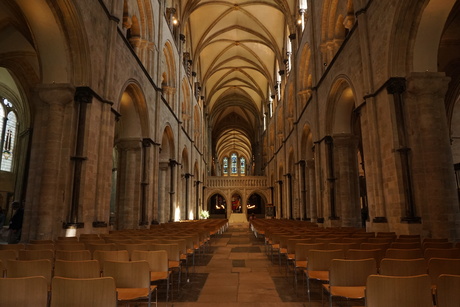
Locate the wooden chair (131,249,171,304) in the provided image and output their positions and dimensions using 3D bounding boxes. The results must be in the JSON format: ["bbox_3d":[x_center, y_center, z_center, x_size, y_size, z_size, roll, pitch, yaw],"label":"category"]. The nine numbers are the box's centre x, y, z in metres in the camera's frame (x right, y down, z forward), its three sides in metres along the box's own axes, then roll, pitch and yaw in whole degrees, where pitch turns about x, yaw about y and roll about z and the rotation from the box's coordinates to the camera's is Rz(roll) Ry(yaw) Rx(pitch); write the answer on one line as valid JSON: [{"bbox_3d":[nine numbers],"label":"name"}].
[{"bbox_3d":[-1.066,1.769,4.327,0.500,0.810,0.530,-1,-12,2],"label":"wooden chair"}]

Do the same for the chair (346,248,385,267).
[{"bbox_3d":[1.849,1.755,4.341,0.500,0.810,0.530,0,-12,-1],"label":"chair"}]

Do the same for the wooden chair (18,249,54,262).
[{"bbox_3d":[-2.807,1.847,4.624,0.525,0.775,0.540,-1,-12,2],"label":"wooden chair"}]

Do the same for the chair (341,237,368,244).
[{"bbox_3d":[2.566,2.190,6.459,0.525,0.775,0.540,0,-12,0],"label":"chair"}]

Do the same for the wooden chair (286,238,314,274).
[{"bbox_3d":[1.451,2.196,6.454,0.525,0.775,0.540,0,-12,0],"label":"wooden chair"}]

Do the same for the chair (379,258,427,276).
[{"bbox_3d":[1.927,1.598,3.551,0.525,0.775,0.540,0,-12,0],"label":"chair"}]

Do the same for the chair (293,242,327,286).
[{"bbox_3d":[1.409,1.998,5.488,0.525,0.775,0.540,0,-12,0],"label":"chair"}]

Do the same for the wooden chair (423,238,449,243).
[{"bbox_3d":[3.973,2.080,6.039,0.500,0.800,0.530,-1,-11,1],"label":"wooden chair"}]

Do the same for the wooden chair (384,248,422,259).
[{"bbox_3d":[2.481,1.795,4.525,0.525,0.775,0.540,0,-12,0],"label":"wooden chair"}]

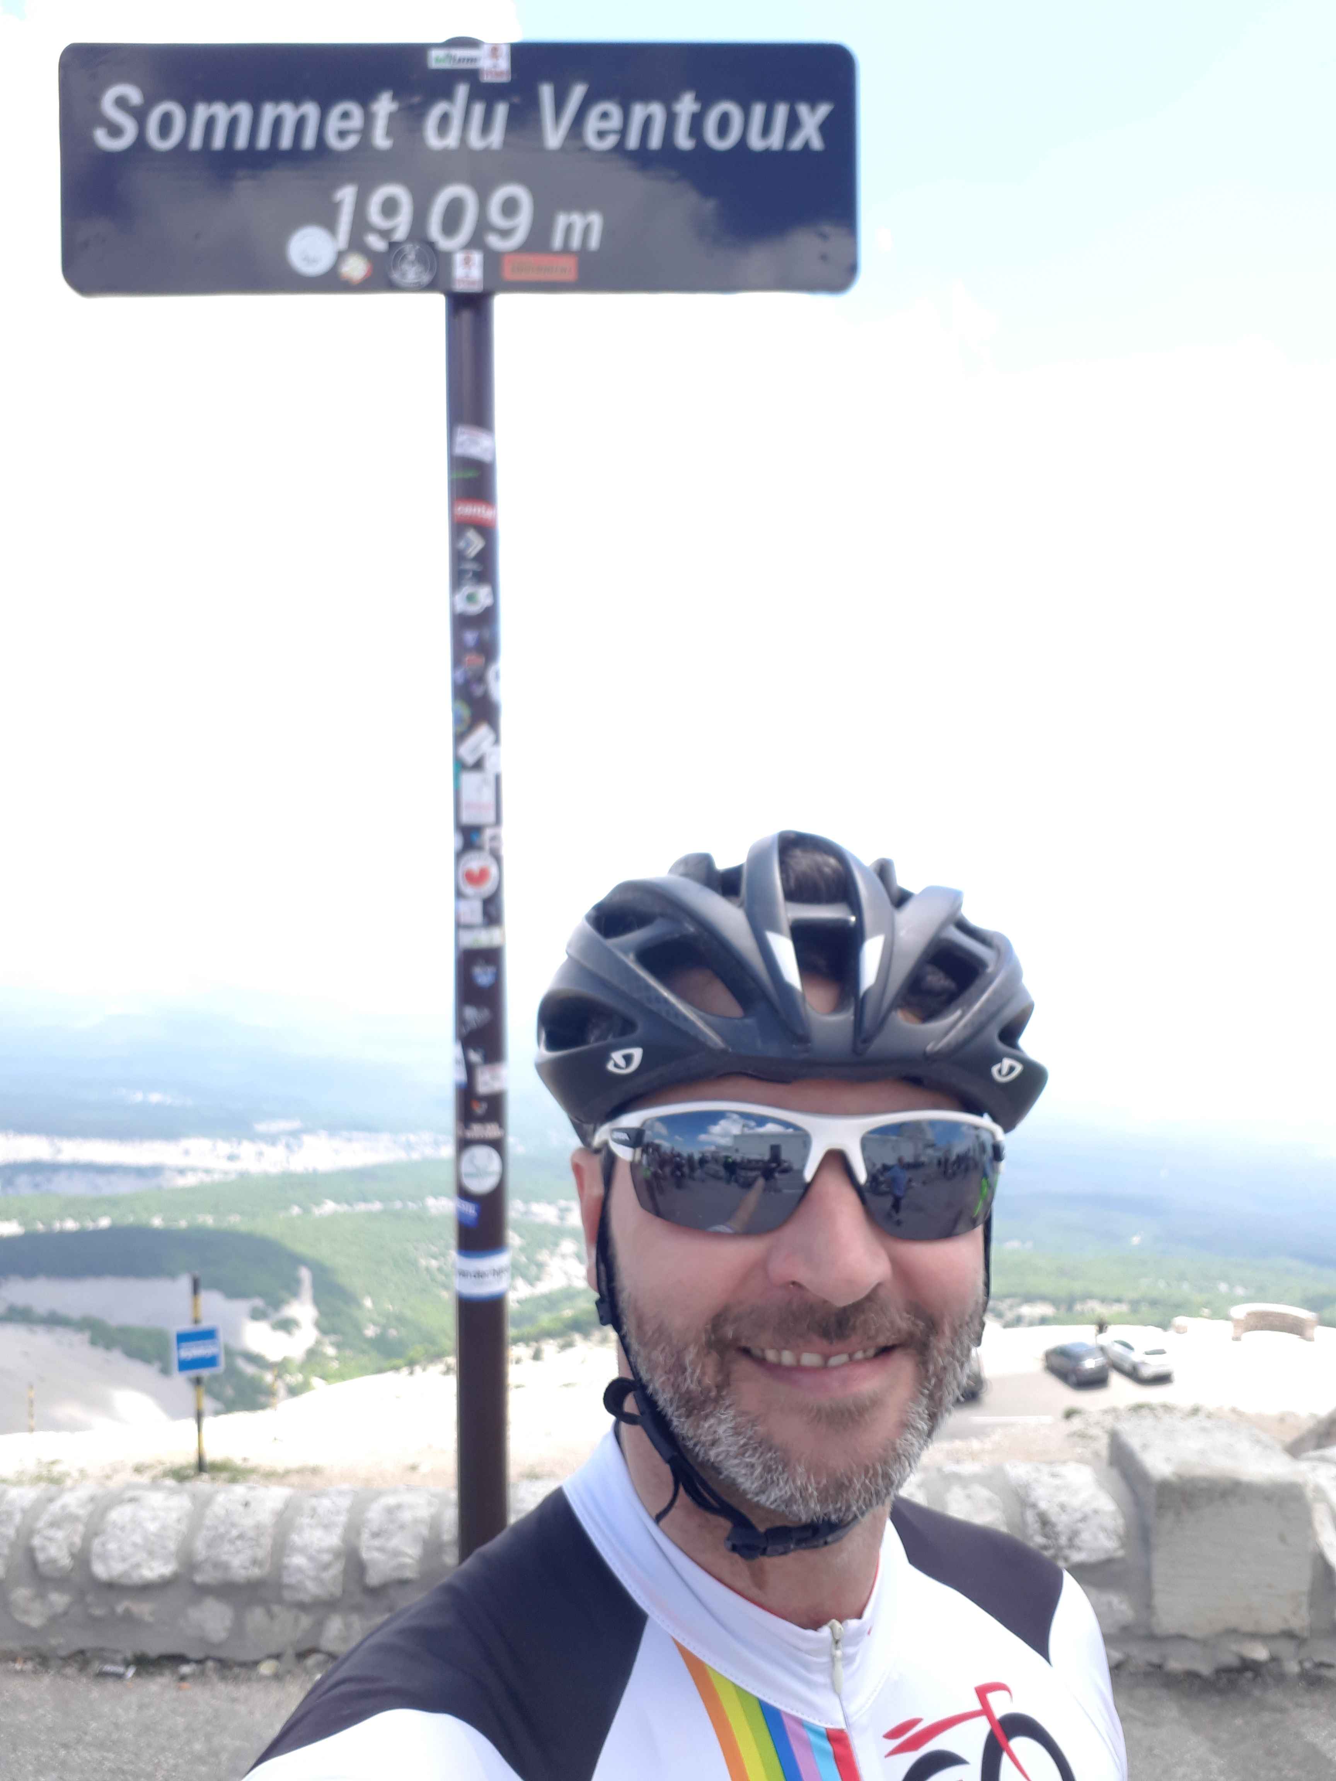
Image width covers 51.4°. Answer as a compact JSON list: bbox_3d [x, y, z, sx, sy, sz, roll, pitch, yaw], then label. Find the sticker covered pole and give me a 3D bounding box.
[{"bbox_3d":[-0.283,0.252,2.064,0.073,3.144,0.073,-1,-3,-1],"label":"sticker covered pole"}]

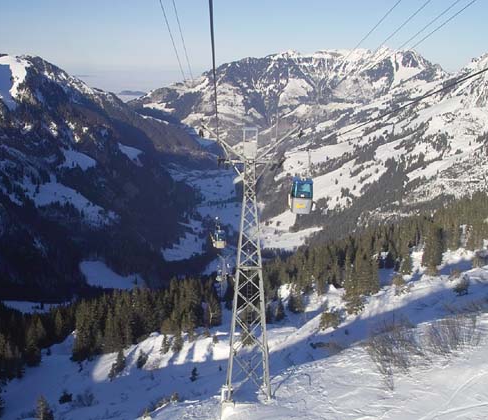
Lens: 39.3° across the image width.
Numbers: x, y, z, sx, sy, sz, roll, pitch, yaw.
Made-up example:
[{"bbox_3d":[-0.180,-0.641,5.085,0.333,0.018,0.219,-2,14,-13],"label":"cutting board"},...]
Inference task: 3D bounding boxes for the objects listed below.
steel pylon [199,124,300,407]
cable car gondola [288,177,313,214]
[{"bbox_3d":[0.520,4.950,58.900,8.300,24.200,3.700,0,12,-3],"label":"steel pylon"},{"bbox_3d":[3.400,-0.840,40.500,1.350,2.050,1.550,0,12,-2],"label":"cable car gondola"}]

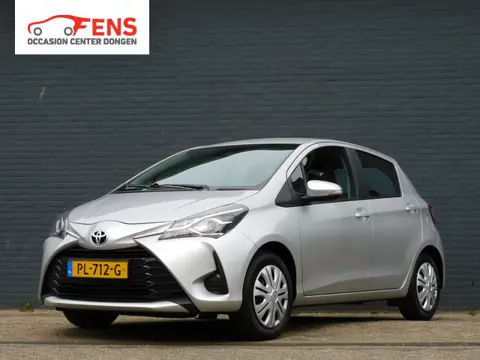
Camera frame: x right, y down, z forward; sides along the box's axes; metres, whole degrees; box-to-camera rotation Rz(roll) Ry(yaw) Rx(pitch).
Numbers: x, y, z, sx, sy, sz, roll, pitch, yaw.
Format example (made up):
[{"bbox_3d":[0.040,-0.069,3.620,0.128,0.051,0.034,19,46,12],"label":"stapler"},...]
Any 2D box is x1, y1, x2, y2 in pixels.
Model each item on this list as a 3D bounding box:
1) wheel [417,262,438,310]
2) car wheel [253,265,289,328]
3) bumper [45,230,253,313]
[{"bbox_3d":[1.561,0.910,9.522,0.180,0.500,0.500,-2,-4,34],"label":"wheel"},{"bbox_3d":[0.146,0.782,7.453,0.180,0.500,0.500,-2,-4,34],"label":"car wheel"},{"bbox_3d":[-0.750,0.609,7.472,1.690,0.520,0.640,-2,-4,34],"label":"bumper"}]

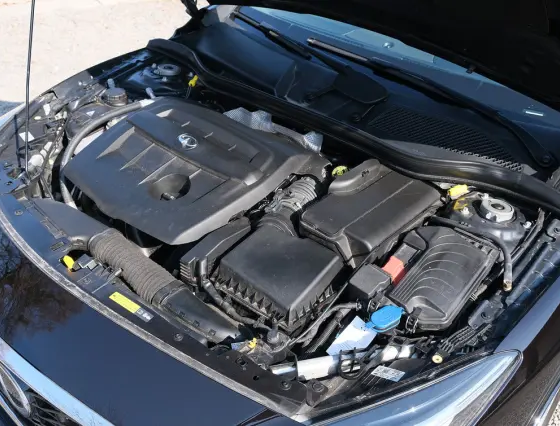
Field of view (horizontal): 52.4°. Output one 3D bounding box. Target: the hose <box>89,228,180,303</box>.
[{"bbox_3d":[-0.316,0.114,1.224,0.240,0.085,0.085,28,47,32],"label":"hose"}]

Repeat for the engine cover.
[{"bbox_3d":[-0.227,-0.113,1.444,0.560,0.110,0.430,28,47,32],"label":"engine cover"}]

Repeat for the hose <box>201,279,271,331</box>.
[{"bbox_3d":[-0.103,0.204,1.196,0.200,0.050,0.045,28,47,32],"label":"hose"}]

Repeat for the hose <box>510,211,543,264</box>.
[{"bbox_3d":[0.553,0.055,1.270,0.030,0.045,0.200,24,45,28],"label":"hose"}]

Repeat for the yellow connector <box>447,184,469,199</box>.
[{"bbox_3d":[0.413,-0.049,1.321,0.050,0.026,0.030,-22,43,-24],"label":"yellow connector"}]

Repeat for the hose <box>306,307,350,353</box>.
[{"bbox_3d":[0.105,0.252,1.210,0.028,0.035,0.150,26,46,30],"label":"hose"}]

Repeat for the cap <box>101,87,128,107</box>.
[{"bbox_3d":[-0.493,-0.352,1.724,0.066,0.038,0.066,-1,39,1],"label":"cap"}]

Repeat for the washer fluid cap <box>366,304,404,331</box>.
[{"bbox_3d":[0.209,0.207,1.127,0.060,0.030,0.066,-5,39,-5],"label":"washer fluid cap"}]

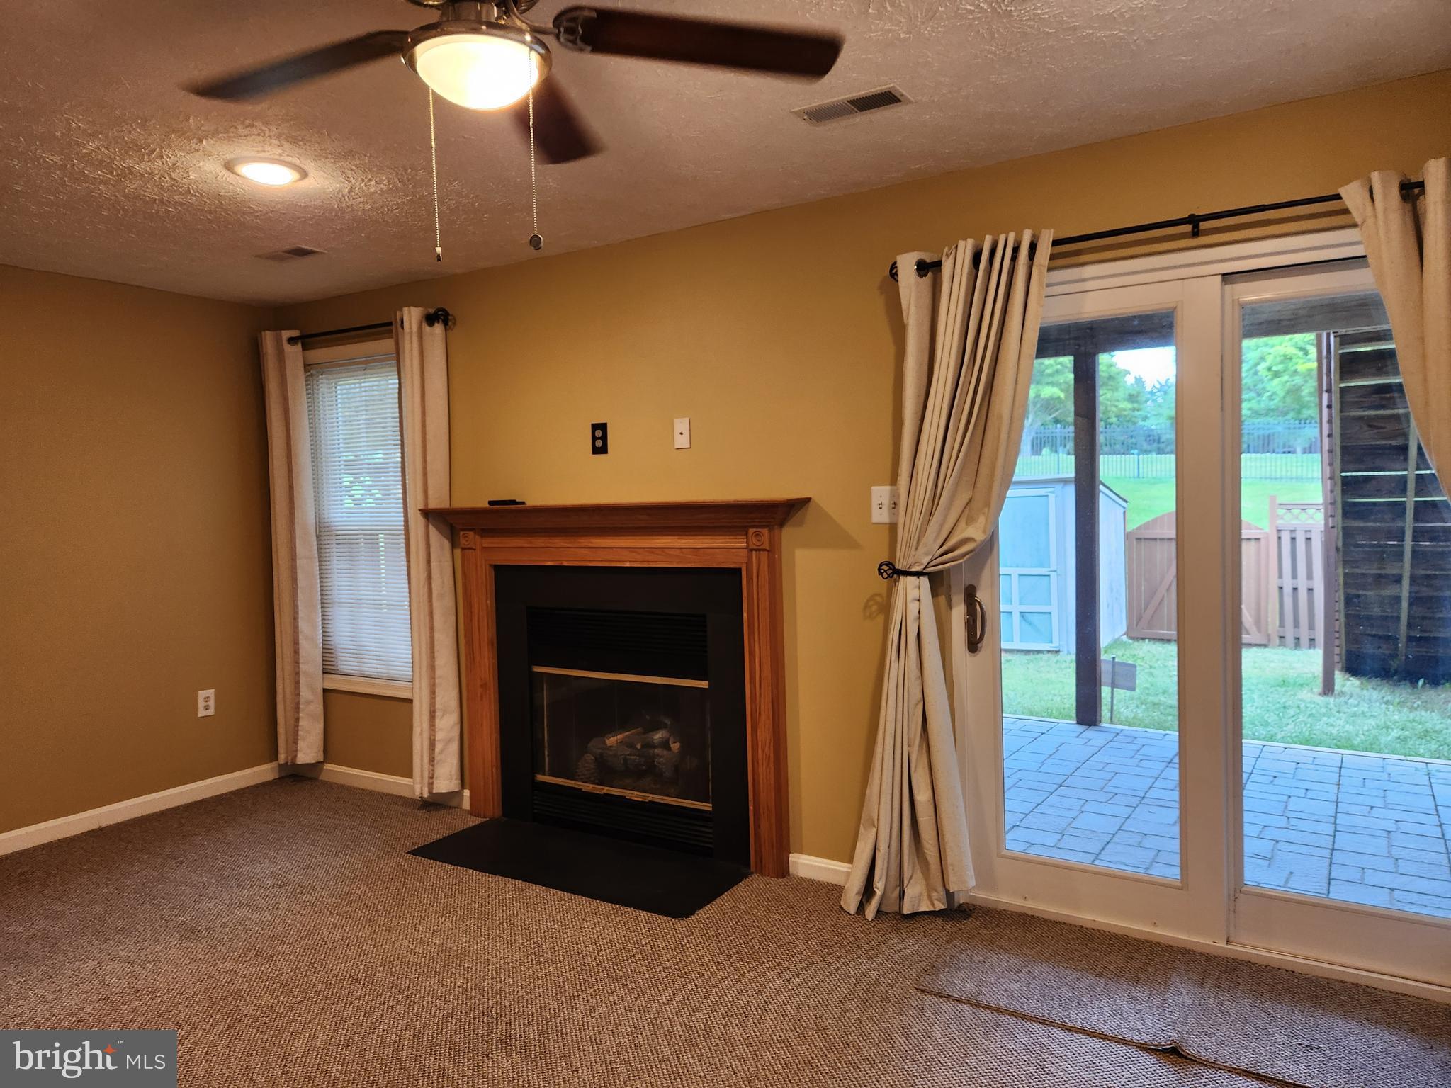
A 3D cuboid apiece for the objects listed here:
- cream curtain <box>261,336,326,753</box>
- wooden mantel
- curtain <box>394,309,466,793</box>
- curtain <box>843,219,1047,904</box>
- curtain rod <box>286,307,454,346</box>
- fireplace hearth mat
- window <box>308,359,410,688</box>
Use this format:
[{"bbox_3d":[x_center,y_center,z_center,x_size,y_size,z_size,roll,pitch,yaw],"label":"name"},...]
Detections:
[{"bbox_3d":[-2.152,0.041,4.796,0.307,2.168,0.117,0,3,31],"label":"cream curtain"},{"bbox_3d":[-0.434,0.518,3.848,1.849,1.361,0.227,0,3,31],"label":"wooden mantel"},{"bbox_3d":[-1.325,0.050,4.294,0.302,2.185,0.117,0,3,31],"label":"curtain"},{"bbox_3d":[0.681,0.141,3.020,0.681,2.131,0.220,0,3,31],"label":"curtain"},{"bbox_3d":[-1.674,-0.991,4.444,1.183,0.069,0.076,0,3,31],"label":"curtain rod"},{"bbox_3d":[-0.576,1.202,3.680,1.301,0.021,0.450,0,3,31],"label":"fireplace hearth mat"},{"bbox_3d":[-1.726,-0.111,4.652,0.784,1.554,0.069,0,3,31],"label":"window"}]

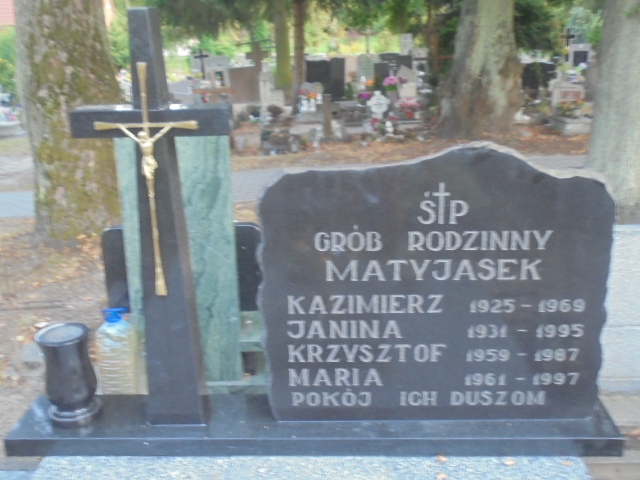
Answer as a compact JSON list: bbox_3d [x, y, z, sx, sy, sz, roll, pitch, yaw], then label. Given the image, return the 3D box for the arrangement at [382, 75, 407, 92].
[{"bbox_3d":[1.198,-2.517,11.300,0.380,0.290,0.300,-1,19,0],"label":"arrangement"}]

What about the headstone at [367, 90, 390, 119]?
[{"bbox_3d":[0.816,-1.890,9.800,0.330,0.390,0.080,-1,19,0],"label":"headstone"}]

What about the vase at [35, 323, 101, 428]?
[{"bbox_3d":[-0.766,0.414,2.146,0.158,0.275,0.158,0,19,3],"label":"vase"}]

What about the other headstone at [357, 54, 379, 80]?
[{"bbox_3d":[0.892,-3.222,13.200,0.420,0.530,0.110,-1,19,0],"label":"other headstone"}]

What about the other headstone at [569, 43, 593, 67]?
[{"bbox_3d":[5.747,-4.070,15.500,0.520,0.560,0.140,1,20,6],"label":"other headstone"}]

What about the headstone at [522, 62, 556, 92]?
[{"bbox_3d":[3.887,-2.847,12.500,0.640,0.600,0.120,1,20,6],"label":"headstone"}]

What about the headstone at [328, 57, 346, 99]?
[{"bbox_3d":[0.299,-2.775,12.000,0.310,0.720,0.110,-1,19,0],"label":"headstone"}]

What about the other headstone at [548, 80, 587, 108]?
[{"bbox_3d":[3.699,-2.189,10.500,0.520,0.420,0.180,1,20,6],"label":"other headstone"}]

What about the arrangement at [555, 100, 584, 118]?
[{"bbox_3d":[3.601,-1.876,10.100,0.390,0.250,0.260,1,20,6],"label":"arrangement"}]

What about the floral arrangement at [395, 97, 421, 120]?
[{"bbox_3d":[1.233,-1.853,9.900,0.360,0.340,0.320,-1,19,0],"label":"floral arrangement"}]

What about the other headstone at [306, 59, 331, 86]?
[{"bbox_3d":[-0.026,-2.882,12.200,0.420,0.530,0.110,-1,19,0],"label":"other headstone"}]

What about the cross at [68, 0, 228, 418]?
[{"bbox_3d":[-0.433,-0.024,1.977,0.430,1.200,0.115,0,19,3],"label":"cross"}]

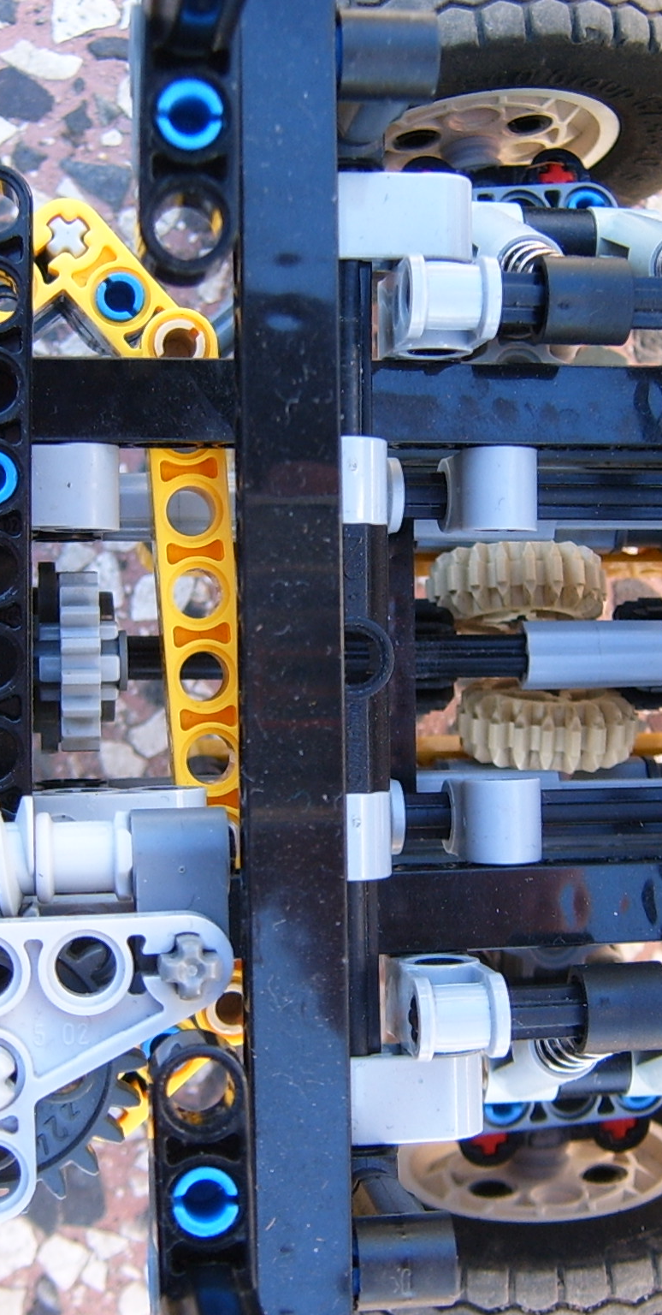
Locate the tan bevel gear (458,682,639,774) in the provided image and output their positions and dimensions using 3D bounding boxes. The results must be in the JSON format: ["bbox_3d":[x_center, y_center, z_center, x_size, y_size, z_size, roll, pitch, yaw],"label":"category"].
[{"bbox_3d":[0.026,0.008,0.232,0.022,0.022,0.008,-1,97,-10],"label":"tan bevel gear"}]

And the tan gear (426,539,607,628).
[{"bbox_3d":[0.022,-0.009,0.232,0.022,0.022,0.008,1,83,-10],"label":"tan gear"}]

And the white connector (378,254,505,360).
[{"bbox_3d":[0.010,-0.031,0.168,0.008,0.015,0.008,-1,90,-10],"label":"white connector"}]

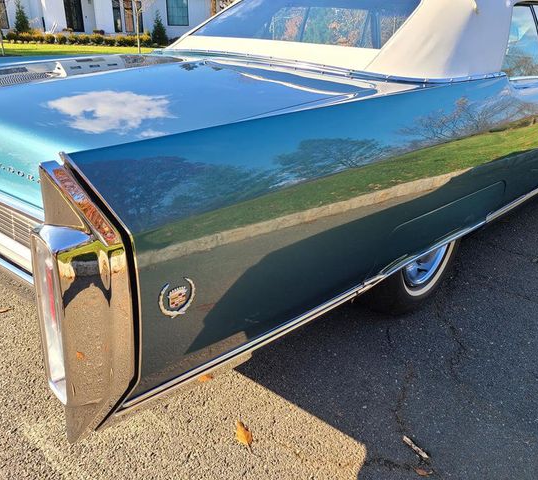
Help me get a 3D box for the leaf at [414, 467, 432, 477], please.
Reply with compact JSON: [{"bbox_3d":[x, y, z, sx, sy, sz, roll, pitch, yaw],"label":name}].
[{"bbox_3d":[0.438,0.655,1.358,0.051,0.015,0.023,6,24,7],"label":"leaf"}]

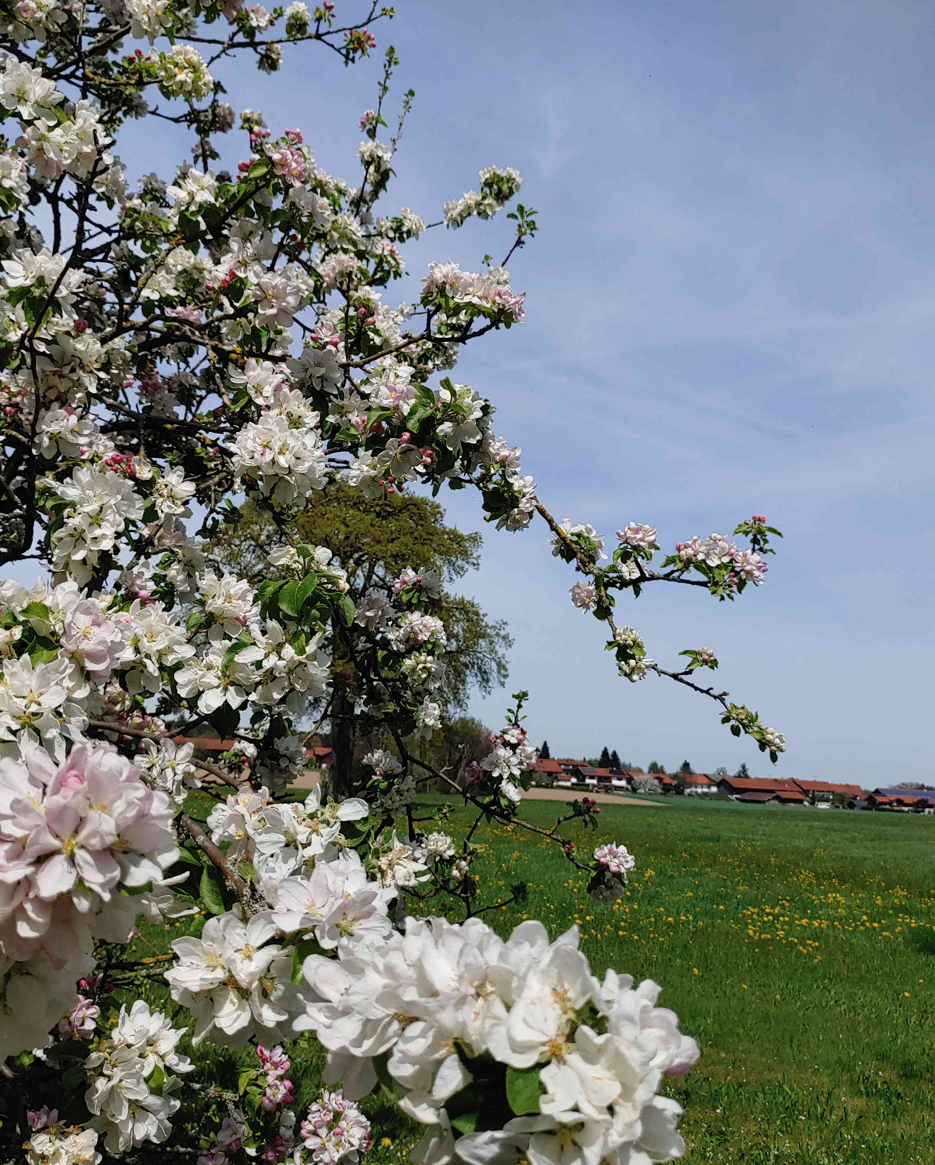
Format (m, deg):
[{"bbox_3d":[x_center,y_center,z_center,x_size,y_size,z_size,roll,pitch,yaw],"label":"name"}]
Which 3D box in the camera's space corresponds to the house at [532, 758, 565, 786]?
[{"bbox_3d":[19.503,48.835,300.000,10.500,7.300,9.000,6,-10,-23],"label":"house"}]

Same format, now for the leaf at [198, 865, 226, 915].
[{"bbox_3d":[-0.149,0.179,0.680,0.011,0.031,0.009,-19,0,-22],"label":"leaf"}]

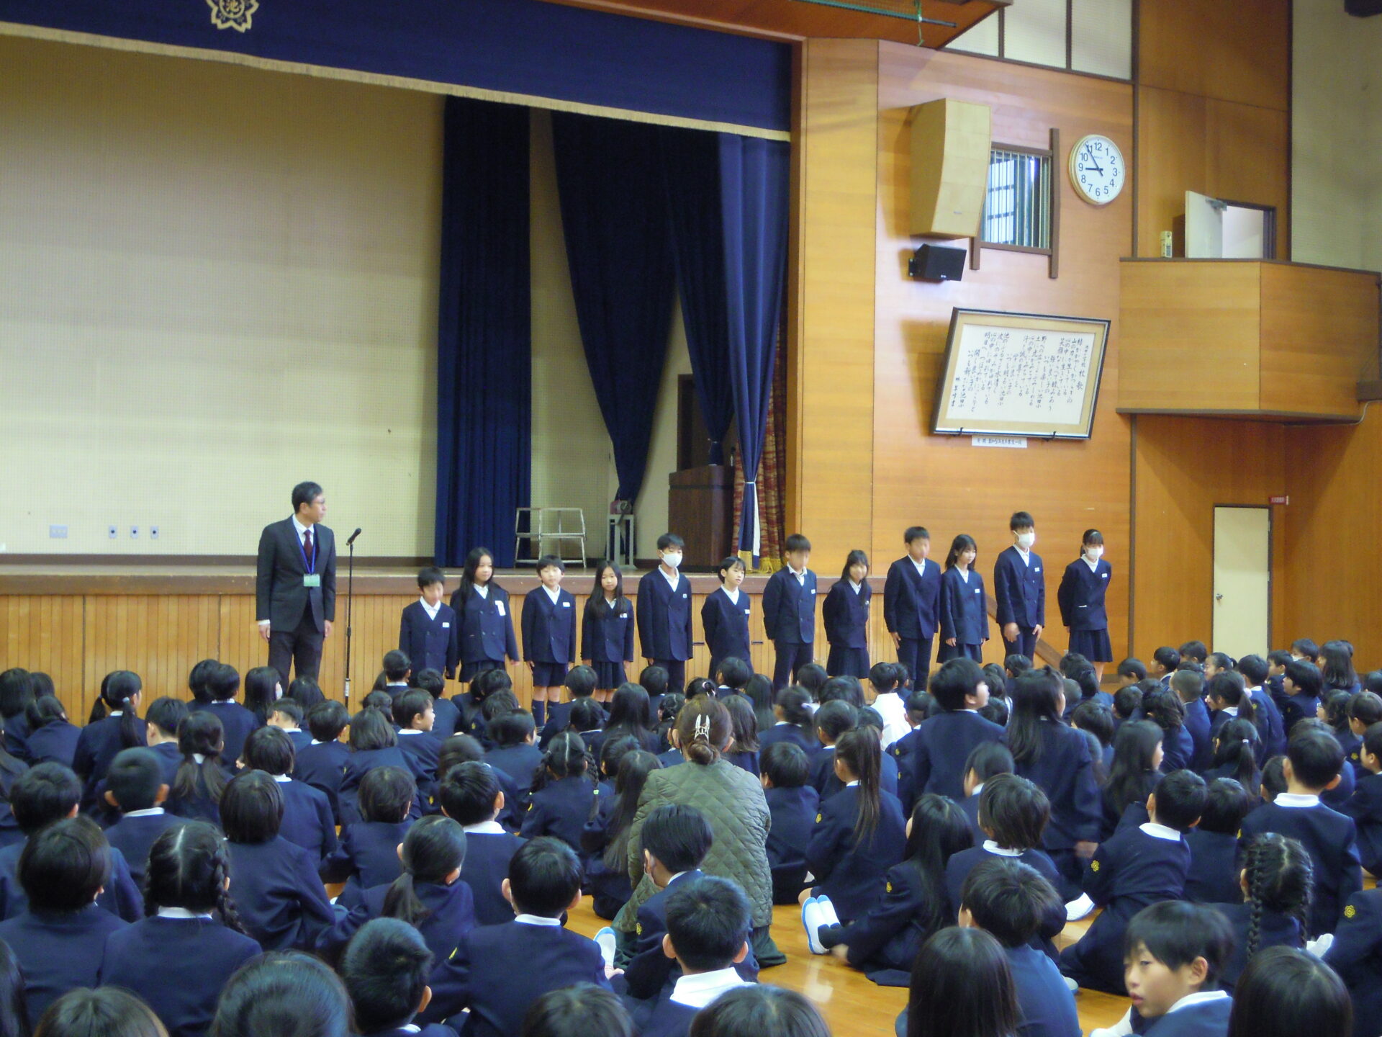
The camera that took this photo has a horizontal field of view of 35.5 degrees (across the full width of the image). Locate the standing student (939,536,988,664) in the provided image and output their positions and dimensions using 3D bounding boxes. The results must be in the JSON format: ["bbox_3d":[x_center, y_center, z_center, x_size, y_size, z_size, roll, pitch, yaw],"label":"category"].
[{"bbox_3d":[1.935,0.824,15.300,0.360,1.400,0.240,1,0,-30],"label":"standing student"}]

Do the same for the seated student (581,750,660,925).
[{"bbox_3d":[-0.265,1.127,7.950,0.420,0.610,0.600,1,-1,-28],"label":"seated student"}]

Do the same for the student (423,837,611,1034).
[{"bbox_3d":[-0.408,1.093,5.177,0.460,0.700,0.580,1,0,-12],"label":"student"}]

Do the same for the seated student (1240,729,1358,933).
[{"bbox_3d":[2.018,1.052,7.150,0.410,0.710,0.500,1,-1,0],"label":"seated student"}]

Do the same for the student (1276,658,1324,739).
[{"bbox_3d":[3.598,1.202,12.750,0.400,0.680,0.600,1,-1,-40],"label":"student"}]

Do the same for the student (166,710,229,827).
[{"bbox_3d":[-1.877,1.092,8.339,0.390,0.700,0.550,1,0,-6],"label":"student"}]

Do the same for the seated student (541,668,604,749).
[{"bbox_3d":[-0.652,1.140,12.000,0.380,0.635,0.500,1,-1,-15],"label":"seated student"}]

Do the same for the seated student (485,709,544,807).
[{"bbox_3d":[-0.805,1.140,9.600,0.410,0.610,0.580,1,-1,-15],"label":"seated student"}]

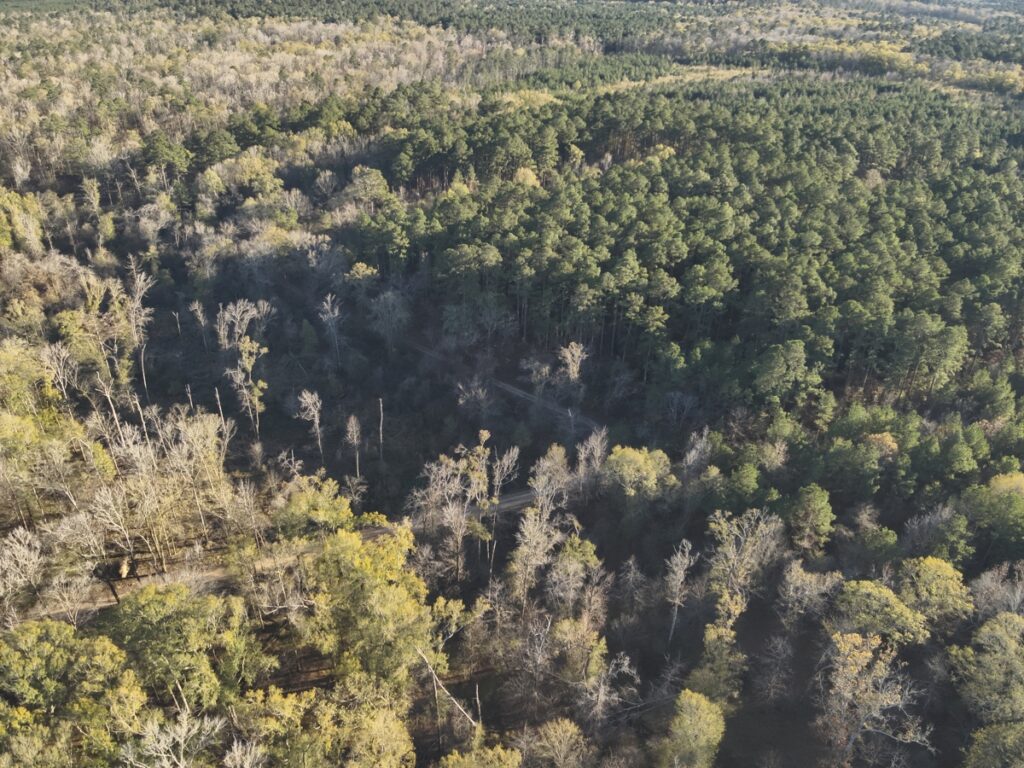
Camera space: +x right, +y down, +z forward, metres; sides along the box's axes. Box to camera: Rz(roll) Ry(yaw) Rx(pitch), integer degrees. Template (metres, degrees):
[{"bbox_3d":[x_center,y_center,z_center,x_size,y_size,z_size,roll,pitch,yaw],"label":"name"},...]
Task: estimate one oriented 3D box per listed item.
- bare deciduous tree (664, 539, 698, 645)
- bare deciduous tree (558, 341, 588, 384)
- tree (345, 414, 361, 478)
[{"bbox_3d":[24.850,31.920,106.430,4.530,22.280,4.300,0,30,0],"label":"bare deciduous tree"},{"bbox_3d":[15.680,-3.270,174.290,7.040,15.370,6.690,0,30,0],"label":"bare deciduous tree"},{"bbox_3d":[-31.620,13.730,142.850,3.070,17.360,2.920,0,30,0],"label":"tree"}]

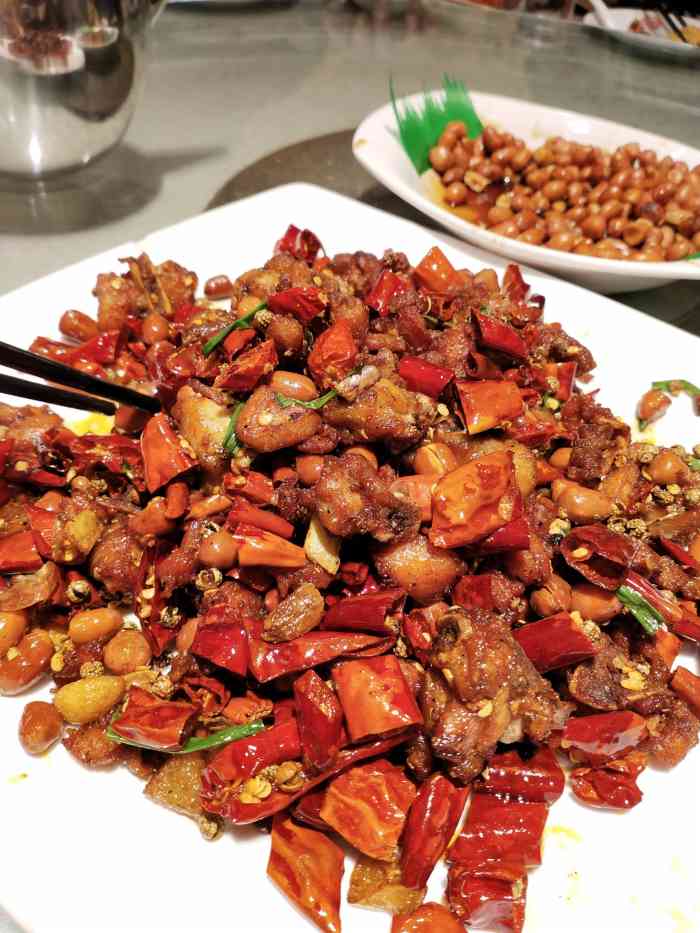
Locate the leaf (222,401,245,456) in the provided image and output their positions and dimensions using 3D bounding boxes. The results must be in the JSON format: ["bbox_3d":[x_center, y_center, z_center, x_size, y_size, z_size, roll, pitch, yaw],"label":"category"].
[{"bbox_3d":[-0.032,-0.010,0.218,0.004,0.003,0.017,16,76,-3],"label":"leaf"}]

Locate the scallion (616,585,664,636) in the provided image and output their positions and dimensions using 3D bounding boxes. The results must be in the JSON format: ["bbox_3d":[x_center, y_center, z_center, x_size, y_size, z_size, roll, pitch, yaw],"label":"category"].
[{"bbox_3d":[0.072,0.036,0.203,0.004,0.003,0.015,-33,61,-4],"label":"scallion"}]

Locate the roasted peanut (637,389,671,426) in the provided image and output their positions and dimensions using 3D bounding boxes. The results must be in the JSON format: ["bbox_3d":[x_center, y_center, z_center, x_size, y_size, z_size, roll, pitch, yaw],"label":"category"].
[{"bbox_3d":[0.099,-0.019,0.264,0.010,0.010,0.015,31,54,30],"label":"roasted peanut"}]

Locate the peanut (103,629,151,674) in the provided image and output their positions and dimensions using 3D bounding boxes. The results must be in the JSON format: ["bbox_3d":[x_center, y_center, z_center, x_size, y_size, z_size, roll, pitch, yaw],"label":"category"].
[{"bbox_3d":[-0.055,0.046,0.200,0.011,0.010,0.013,11,27,12],"label":"peanut"}]

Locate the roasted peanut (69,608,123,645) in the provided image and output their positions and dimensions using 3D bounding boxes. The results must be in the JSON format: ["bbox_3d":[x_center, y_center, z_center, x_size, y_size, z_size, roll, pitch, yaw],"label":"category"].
[{"bbox_3d":[-0.065,0.041,0.206,0.014,0.009,0.009,-21,45,-23],"label":"roasted peanut"}]

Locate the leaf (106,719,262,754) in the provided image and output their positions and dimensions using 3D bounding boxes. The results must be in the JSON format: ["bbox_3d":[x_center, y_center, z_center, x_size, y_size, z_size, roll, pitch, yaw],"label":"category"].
[{"bbox_3d":[-0.037,0.061,0.180,0.035,0.005,0.007,-2,47,-5],"label":"leaf"}]

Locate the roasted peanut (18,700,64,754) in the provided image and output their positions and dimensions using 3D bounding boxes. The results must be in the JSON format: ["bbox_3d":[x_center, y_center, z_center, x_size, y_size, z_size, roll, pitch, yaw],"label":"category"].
[{"bbox_3d":[-0.072,0.061,0.188,0.010,0.009,0.013,-11,49,-16],"label":"roasted peanut"}]

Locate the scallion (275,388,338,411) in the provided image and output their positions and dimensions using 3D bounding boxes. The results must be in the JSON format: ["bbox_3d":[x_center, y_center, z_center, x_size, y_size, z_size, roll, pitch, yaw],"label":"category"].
[{"bbox_3d":[-0.013,-0.020,0.243,0.019,0.004,0.006,-4,42,-4],"label":"scallion"}]

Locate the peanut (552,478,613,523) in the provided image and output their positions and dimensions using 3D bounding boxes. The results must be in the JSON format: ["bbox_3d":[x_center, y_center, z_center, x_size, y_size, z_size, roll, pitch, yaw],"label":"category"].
[{"bbox_3d":[0.063,0.009,0.219,0.016,0.010,0.011,29,82,19],"label":"peanut"}]

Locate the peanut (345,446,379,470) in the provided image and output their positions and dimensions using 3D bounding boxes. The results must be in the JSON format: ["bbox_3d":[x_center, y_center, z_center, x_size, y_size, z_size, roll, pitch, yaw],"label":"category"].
[{"bbox_3d":[0.003,-0.001,0.222,0.012,0.009,0.009,0,41,0],"label":"peanut"}]

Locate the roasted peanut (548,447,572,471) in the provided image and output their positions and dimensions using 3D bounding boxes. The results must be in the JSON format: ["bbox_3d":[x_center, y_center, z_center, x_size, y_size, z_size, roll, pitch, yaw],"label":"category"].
[{"bbox_3d":[0.062,-0.002,0.237,0.013,0.009,0.009,0,41,0],"label":"roasted peanut"}]

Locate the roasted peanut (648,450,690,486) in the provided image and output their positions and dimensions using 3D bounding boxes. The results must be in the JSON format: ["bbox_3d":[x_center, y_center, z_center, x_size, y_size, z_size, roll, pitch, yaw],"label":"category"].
[{"bbox_3d":[0.096,0.001,0.243,0.013,0.010,0.010,11,43,12],"label":"roasted peanut"}]

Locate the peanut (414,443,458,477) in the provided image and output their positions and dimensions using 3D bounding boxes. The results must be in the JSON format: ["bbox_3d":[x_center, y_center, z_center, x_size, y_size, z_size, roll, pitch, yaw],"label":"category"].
[{"bbox_3d":[0.023,-0.001,0.215,0.012,0.010,0.010,0,55,2],"label":"peanut"}]

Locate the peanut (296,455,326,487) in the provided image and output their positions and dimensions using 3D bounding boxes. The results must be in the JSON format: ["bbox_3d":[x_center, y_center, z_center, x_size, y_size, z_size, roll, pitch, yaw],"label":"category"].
[{"bbox_3d":[-0.010,0.001,0.220,0.012,0.009,0.009,0,41,0],"label":"peanut"}]

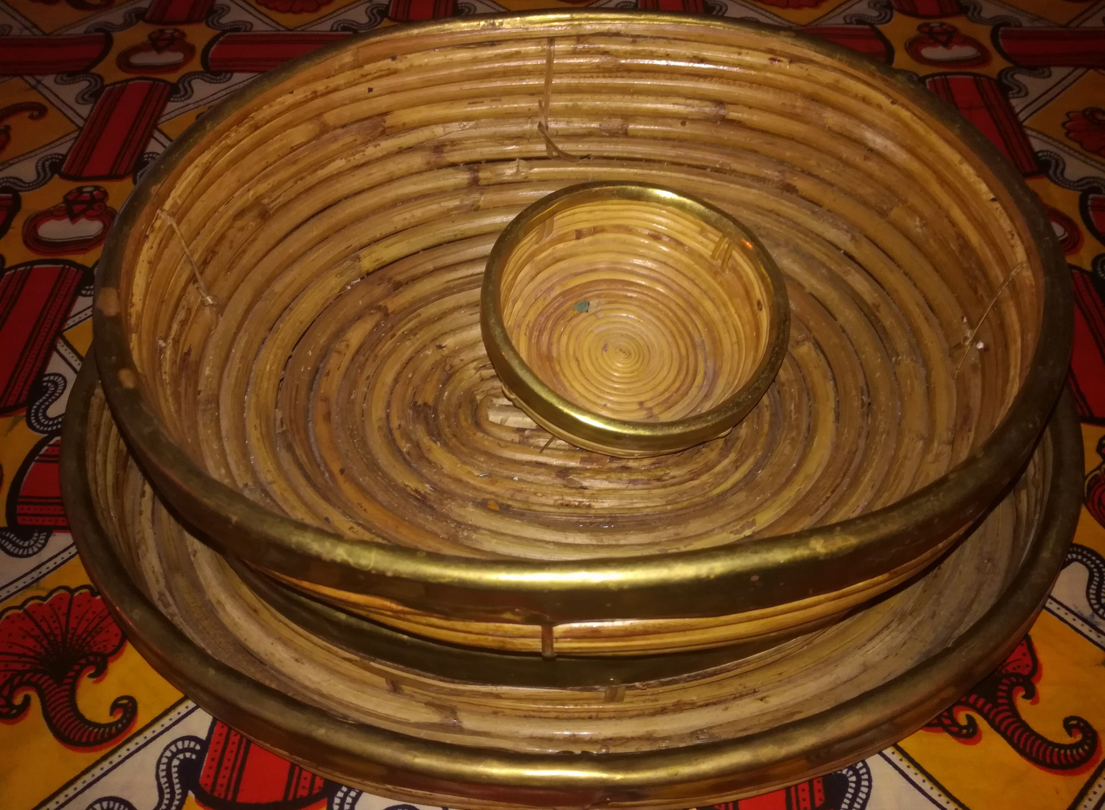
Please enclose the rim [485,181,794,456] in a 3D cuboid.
[{"bbox_3d":[0.039,-0.039,0.439,0.150,0.055,0.150,3,58,0],"label":"rim"}]

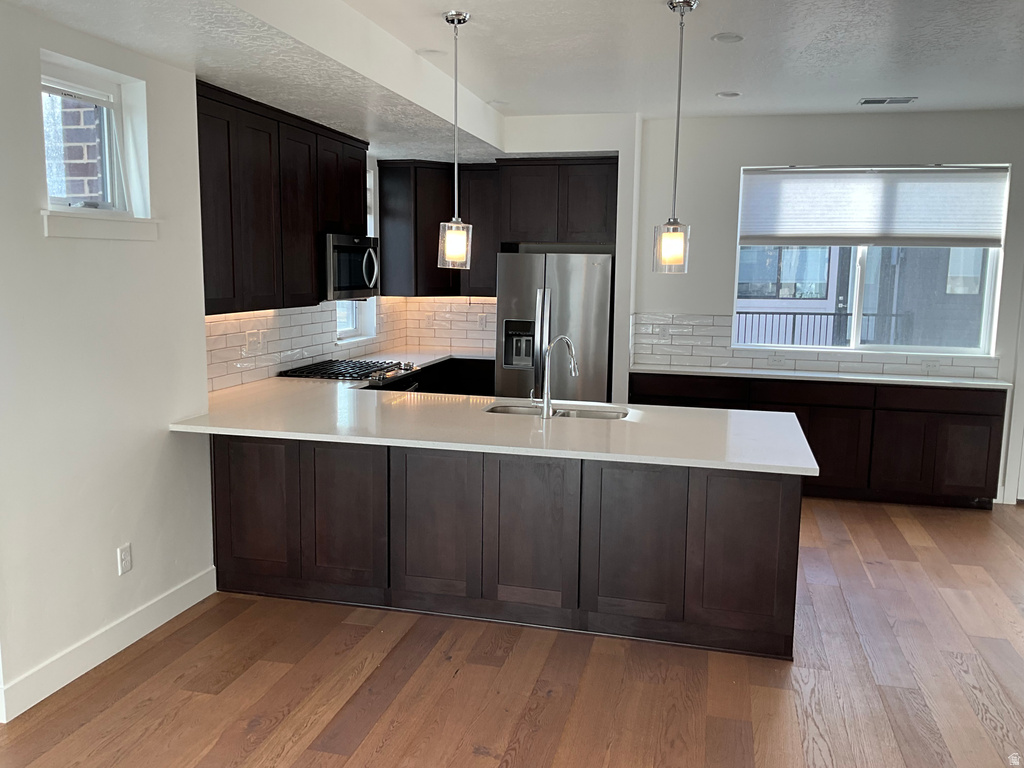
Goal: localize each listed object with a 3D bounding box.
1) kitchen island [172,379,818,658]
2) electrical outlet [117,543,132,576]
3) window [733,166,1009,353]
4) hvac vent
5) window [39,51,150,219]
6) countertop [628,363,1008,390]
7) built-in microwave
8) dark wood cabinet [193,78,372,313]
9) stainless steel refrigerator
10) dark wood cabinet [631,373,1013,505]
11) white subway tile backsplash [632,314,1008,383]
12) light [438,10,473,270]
[{"bbox_3d":[-0.057,0.619,4.242,2.815,0.914,1.278,3,8,14],"label":"kitchen island"},{"bbox_3d":[-1.643,0.743,3.640,0.007,0.118,0.078,3,8,14],"label":"electrical outlet"},{"bbox_3d":[2.557,-0.895,6.222,1.802,1.331,0.091,3,8,14],"label":"window"},{"bbox_3d":[2.475,-1.858,5.656,0.348,0.018,0.212,3,8,14],"label":"hvac vent"},{"bbox_3d":[-1.684,-0.958,3.388,0.138,0.569,0.574,3,8,14],"label":"window"},{"bbox_3d":[2.157,-0.060,6.232,2.572,0.030,0.323,3,8,14],"label":"countertop"},{"bbox_3d":[-1.214,-0.785,5.735,0.415,0.415,0.766,3,8,14],"label":"built-in microwave"},{"bbox_3d":[-1.406,-1.003,5.093,0.336,1.093,2.090,3,8,14],"label":"dark wood cabinet"},{"bbox_3d":[0.405,-0.194,7.105,0.902,1.748,0.836,3,8,14],"label":"stainless steel refrigerator"},{"bbox_3d":[2.143,0.384,6.307,2.554,0.869,0.301,3,8,14],"label":"dark wood cabinet"},{"bbox_3d":[2.204,-0.290,6.370,2.583,0.402,0.030,3,8,14],"label":"white subway tile backsplash"},{"bbox_3d":[-0.260,-1.105,3.952,0.152,1.138,0.152,1,7,0],"label":"light"}]

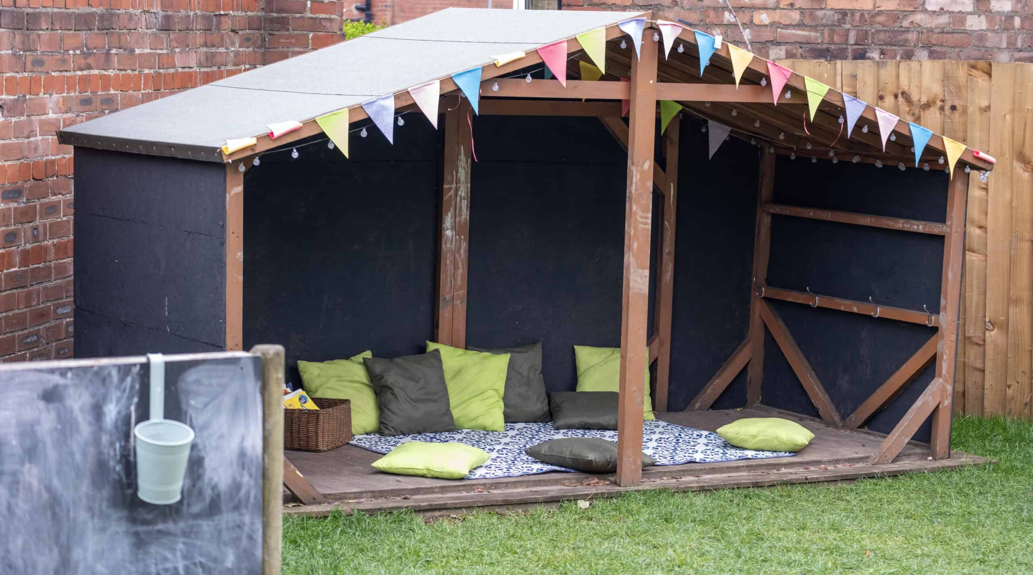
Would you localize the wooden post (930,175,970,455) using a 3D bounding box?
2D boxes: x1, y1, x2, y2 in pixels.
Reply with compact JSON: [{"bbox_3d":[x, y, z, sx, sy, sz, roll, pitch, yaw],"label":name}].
[{"bbox_3d":[1.771,0.117,9.745,0.063,1.181,0.039,0,6,-32],"label":"wooden post"}]

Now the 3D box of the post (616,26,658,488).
[{"bbox_3d":[0.455,-0.109,8.886,0.089,1.712,0.040,-1,6,-32],"label":"post"}]

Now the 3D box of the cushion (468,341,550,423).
[{"bbox_3d":[-0.037,0.398,9.966,0.357,0.350,0.110,-1,-19,-21],"label":"cushion"}]

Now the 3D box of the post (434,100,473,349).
[{"bbox_3d":[-0.259,-0.188,9.919,0.127,1.522,0.040,-2,7,-32],"label":"post"}]

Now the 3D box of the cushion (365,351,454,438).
[{"bbox_3d":[-0.430,0.429,9.672,0.340,0.342,0.110,-3,-21,-26],"label":"cushion"}]

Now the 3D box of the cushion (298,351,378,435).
[{"bbox_3d":[-0.721,0.428,9.535,0.331,0.331,0.110,-4,-20,-24],"label":"cushion"}]

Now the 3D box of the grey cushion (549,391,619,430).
[{"bbox_3d":[0.304,0.520,10.033,0.341,0.095,0.304,1,21,-10],"label":"grey cushion"}]

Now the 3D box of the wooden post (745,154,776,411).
[{"bbox_3d":[1.101,-0.033,10.799,0.065,1.145,0.040,-1,6,-32],"label":"wooden post"}]

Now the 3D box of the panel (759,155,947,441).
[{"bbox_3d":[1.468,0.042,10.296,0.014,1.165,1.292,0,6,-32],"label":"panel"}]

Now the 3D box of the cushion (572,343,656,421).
[{"bbox_3d":[0.422,0.409,10.212,0.336,0.334,0.110,1,-22,-16],"label":"cushion"}]

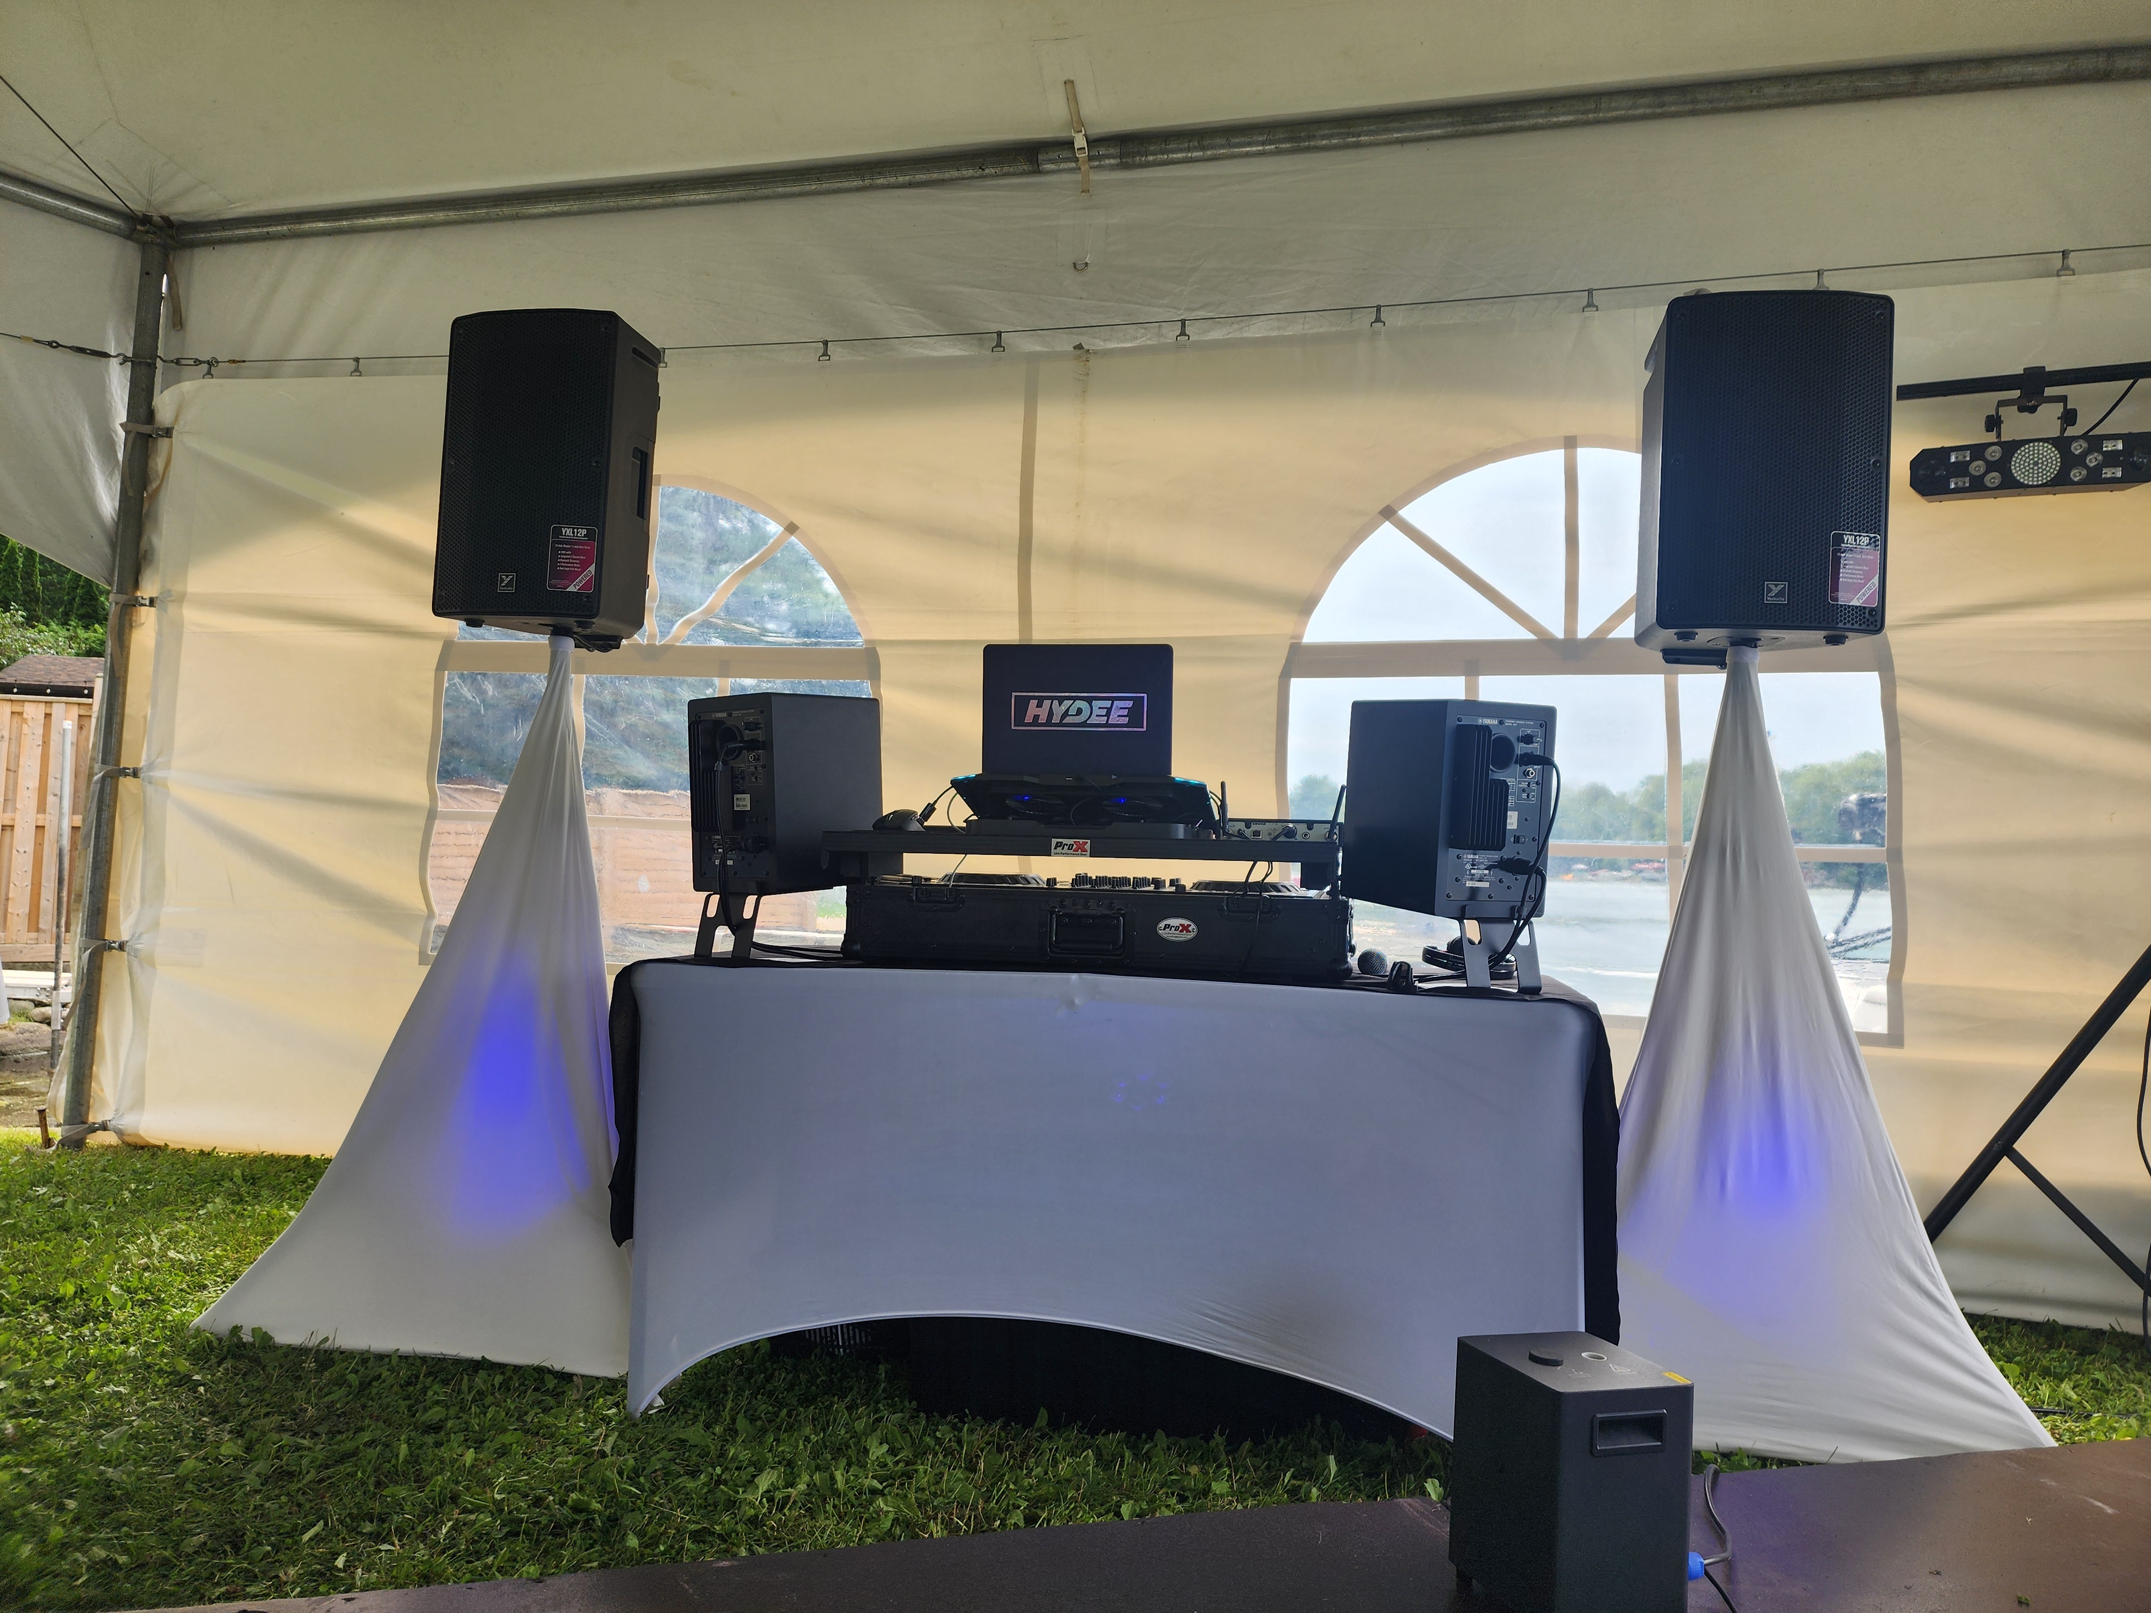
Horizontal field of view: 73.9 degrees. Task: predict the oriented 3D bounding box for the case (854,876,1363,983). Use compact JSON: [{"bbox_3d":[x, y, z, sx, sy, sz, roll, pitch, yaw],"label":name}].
[{"bbox_3d":[0.060,0.213,2.579,0.800,0.145,0.500,2,-2,6],"label":"case"}]

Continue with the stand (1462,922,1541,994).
[{"bbox_3d":[0.637,0.228,2.340,0.155,0.135,0.190,2,-2,-21],"label":"stand"}]

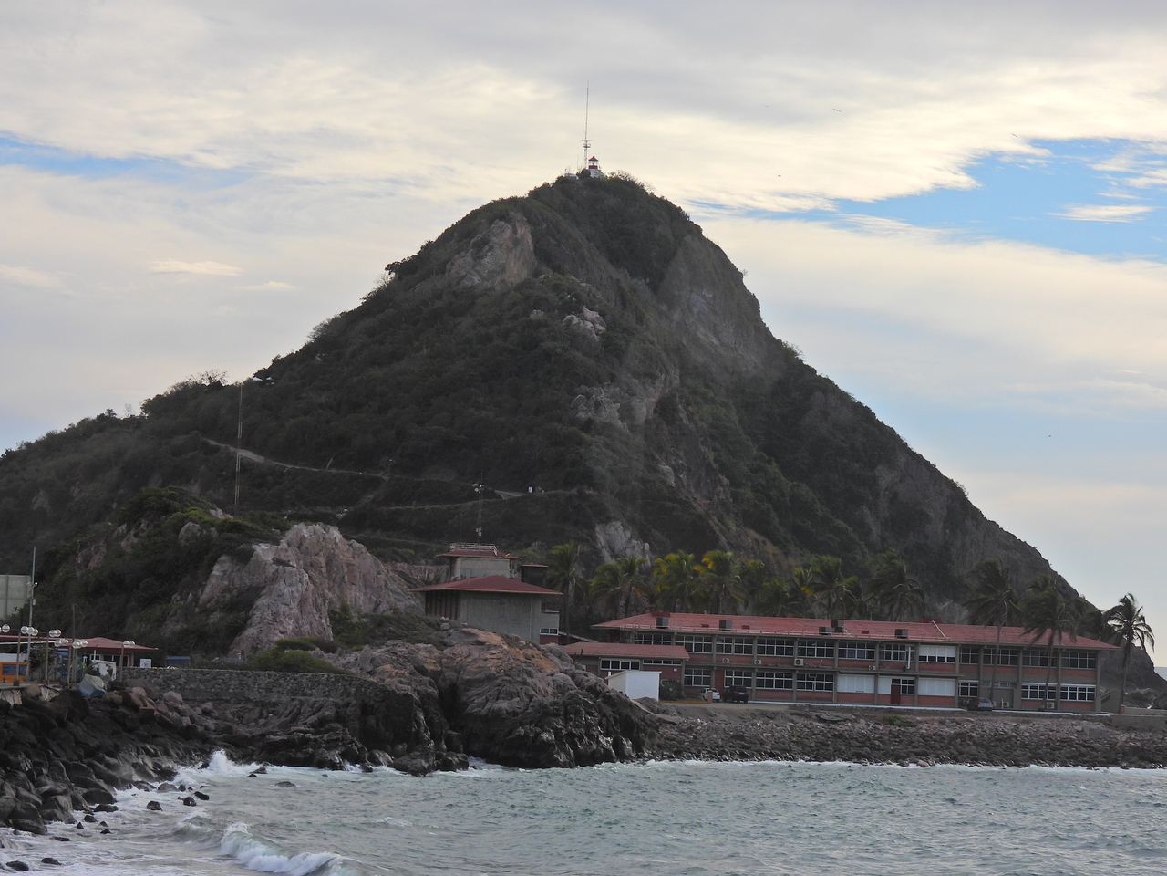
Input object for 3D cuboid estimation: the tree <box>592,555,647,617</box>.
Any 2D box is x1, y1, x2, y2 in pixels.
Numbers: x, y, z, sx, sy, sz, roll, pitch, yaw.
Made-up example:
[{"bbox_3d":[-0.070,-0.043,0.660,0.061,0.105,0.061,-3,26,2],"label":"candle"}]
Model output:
[{"bbox_3d":[4.160,21.160,370.000,6.500,15.250,5.800,2,-4,0],"label":"tree"}]

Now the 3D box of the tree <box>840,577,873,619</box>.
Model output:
[{"bbox_3d":[32.908,23.693,387.730,5.200,14.149,5.200,2,-4,0],"label":"tree"}]

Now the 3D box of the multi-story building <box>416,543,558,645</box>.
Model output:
[{"bbox_3d":[-10.600,17.640,353.000,13.000,11.860,18.500,3,-4,-14],"label":"multi-story building"}]

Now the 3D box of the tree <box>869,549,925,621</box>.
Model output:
[{"bbox_3d":[37.374,22.041,383.725,6.800,17.300,6.800,2,-4,0],"label":"tree"}]

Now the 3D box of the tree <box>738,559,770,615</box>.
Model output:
[{"bbox_3d":[19.860,21.840,374.000,4.400,15.460,4.400,2,-4,0],"label":"tree"}]

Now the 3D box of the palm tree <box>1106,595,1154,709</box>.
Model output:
[{"bbox_3d":[61.340,24.080,360.000,5.700,13.220,5.500,2,-4,0],"label":"palm tree"}]

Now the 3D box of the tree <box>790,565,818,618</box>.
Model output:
[{"bbox_3d":[25.670,22.320,375.000,4.000,15.070,4.000,2,-4,0],"label":"tree"}]

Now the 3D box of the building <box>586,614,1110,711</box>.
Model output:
[{"bbox_3d":[30.618,25.092,359.517,59.282,9.251,11.500,3,-4,-16],"label":"building"}]

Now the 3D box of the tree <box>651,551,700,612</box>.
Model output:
[{"bbox_3d":[10.776,21.373,378.726,6.300,15.886,6.300,2,-4,0],"label":"tree"}]

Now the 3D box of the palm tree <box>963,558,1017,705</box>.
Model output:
[{"bbox_3d":[44.870,21.450,353.000,6.100,16.280,5.800,2,-4,0],"label":"palm tree"}]

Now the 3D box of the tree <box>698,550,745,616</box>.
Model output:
[{"bbox_3d":[16.067,21.371,378.733,6.300,16.312,6.300,2,-4,0],"label":"tree"}]

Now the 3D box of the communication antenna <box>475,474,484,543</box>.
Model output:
[{"bbox_3d":[-12.325,8.554,377.993,0.750,8.585,0.750,2,-4,0],"label":"communication antenna"}]

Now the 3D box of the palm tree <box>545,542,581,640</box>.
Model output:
[{"bbox_3d":[-2.310,19.700,360.000,4.600,15.940,4.600,2,-4,0],"label":"palm tree"}]

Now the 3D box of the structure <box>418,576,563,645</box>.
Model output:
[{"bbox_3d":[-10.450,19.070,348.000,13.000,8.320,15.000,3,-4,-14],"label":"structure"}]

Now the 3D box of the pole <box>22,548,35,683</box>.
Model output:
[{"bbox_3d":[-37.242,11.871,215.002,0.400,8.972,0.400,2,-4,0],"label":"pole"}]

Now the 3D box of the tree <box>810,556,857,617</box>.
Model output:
[{"bbox_3d":[29.150,21.790,373.000,5.600,16.290,5.400,2,-4,0],"label":"tree"}]

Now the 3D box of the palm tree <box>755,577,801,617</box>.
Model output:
[{"bbox_3d":[23.166,23.397,383.729,5.800,13.463,5.800,2,-4,0],"label":"palm tree"}]

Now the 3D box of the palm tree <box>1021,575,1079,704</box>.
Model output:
[{"bbox_3d":[52.023,22.675,357.994,6.400,14.635,6.400,2,-4,0],"label":"palm tree"}]

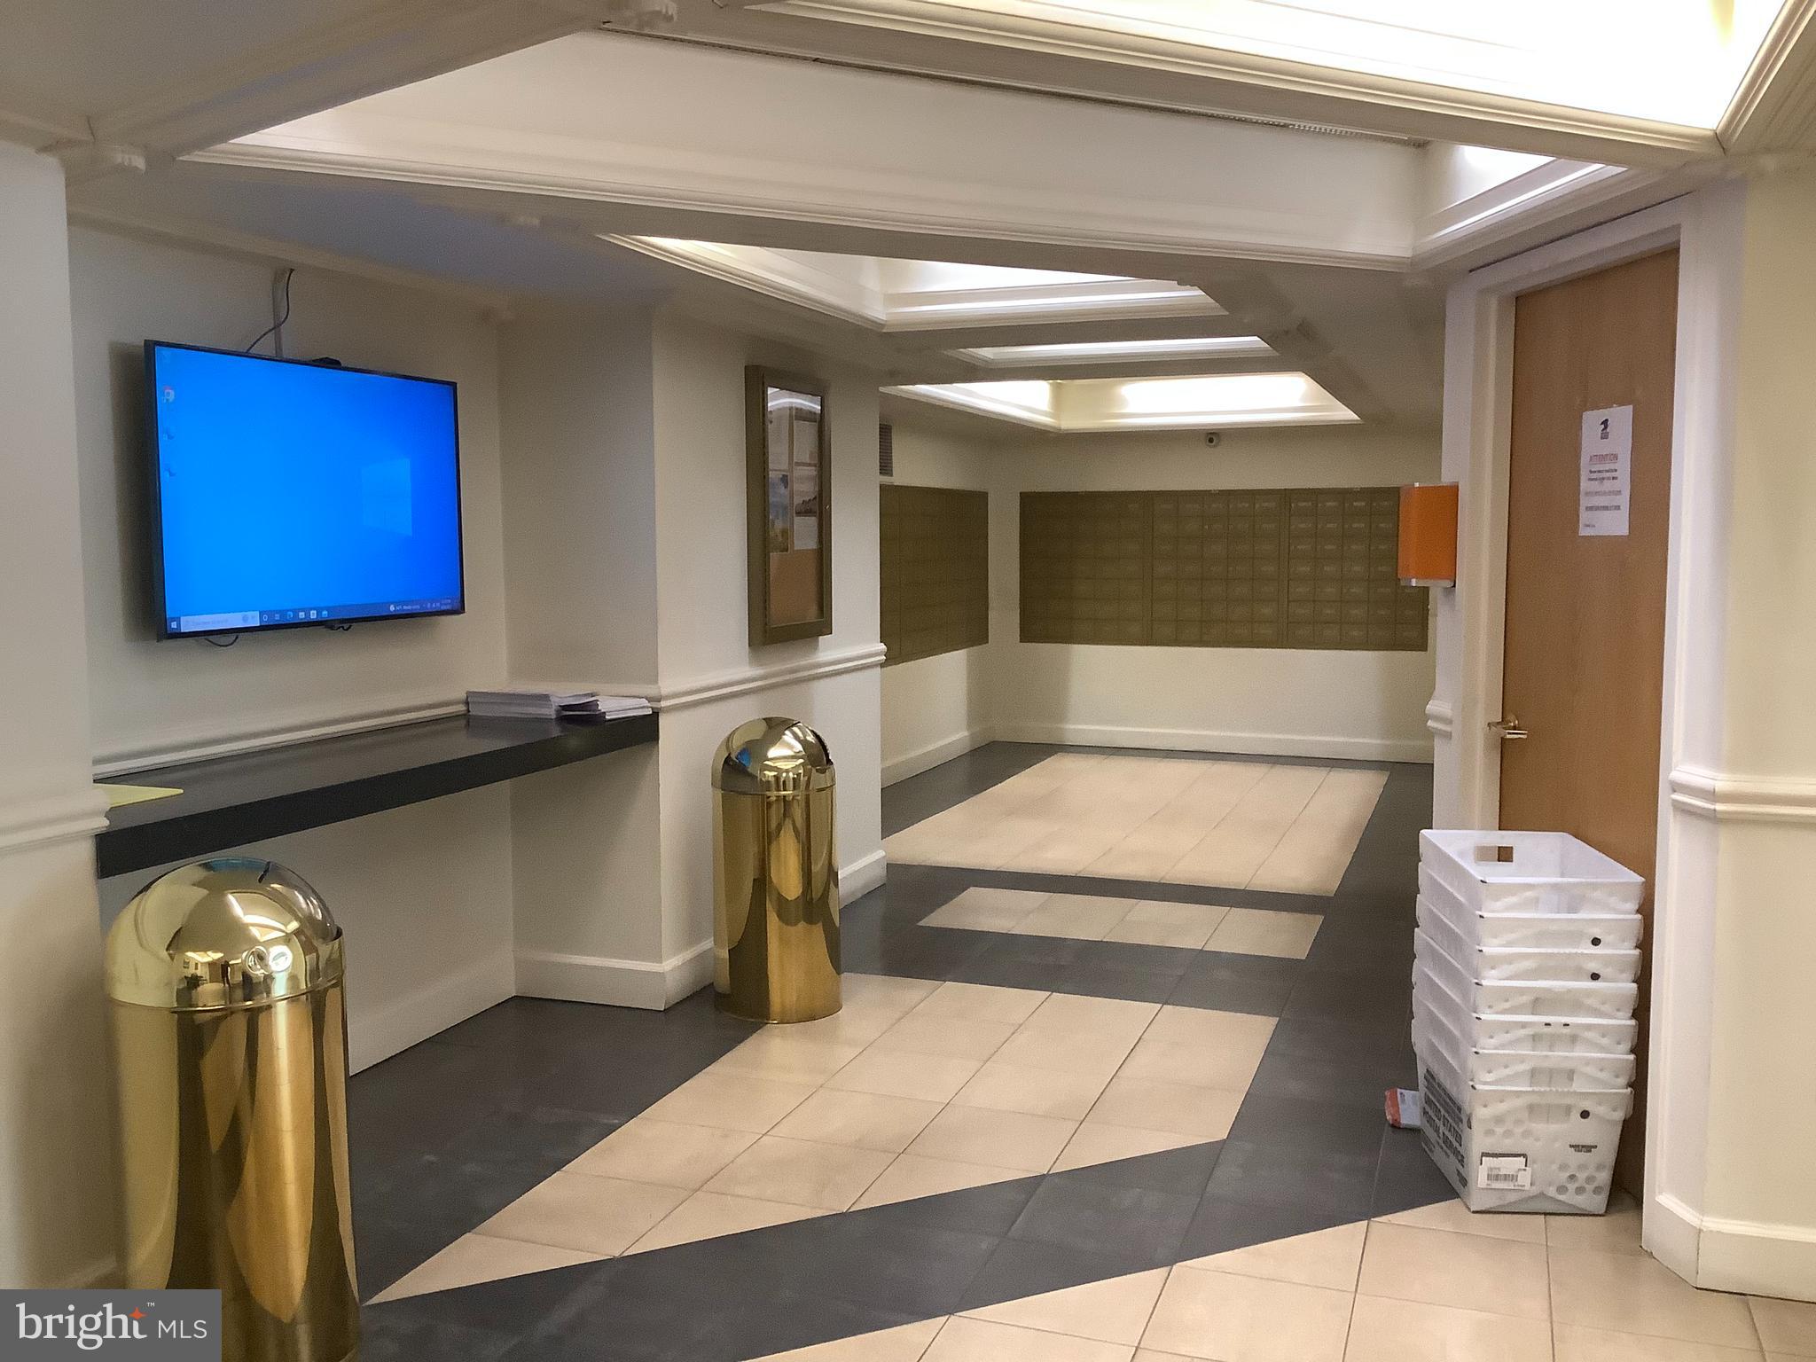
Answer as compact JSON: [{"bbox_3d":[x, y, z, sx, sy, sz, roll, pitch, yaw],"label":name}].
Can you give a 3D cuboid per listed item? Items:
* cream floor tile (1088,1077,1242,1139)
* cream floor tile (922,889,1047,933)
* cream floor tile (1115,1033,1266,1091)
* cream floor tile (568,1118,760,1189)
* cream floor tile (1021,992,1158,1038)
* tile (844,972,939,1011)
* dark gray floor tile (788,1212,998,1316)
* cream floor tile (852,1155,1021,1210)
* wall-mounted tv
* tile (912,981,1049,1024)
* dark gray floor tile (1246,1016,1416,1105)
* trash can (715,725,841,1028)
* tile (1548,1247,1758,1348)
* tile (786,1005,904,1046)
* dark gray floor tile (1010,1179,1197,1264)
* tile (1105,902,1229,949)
[{"bbox_3d":[0.647,1.066,4.054,0.340,0.010,0.342,2,6,20],"label":"cream floor tile"},{"bbox_3d":[0.309,0.866,6.180,0.340,0.010,0.683,2,6,20],"label":"cream floor tile"},{"bbox_3d":[0.763,1.036,4.378,0.340,0.010,0.342,2,6,20],"label":"cream floor tile"},{"bbox_3d":[-0.562,1.099,3.779,0.343,0.010,0.342,2,6,20],"label":"cream floor tile"},{"bbox_3d":[0.554,0.995,4.817,0.340,0.010,0.342,2,6,20],"label":"cream floor tile"},{"bbox_3d":[-0.097,0.995,5.154,0.350,0.010,0.350,2,6,20],"label":"tile"},{"bbox_3d":[-0.026,1.146,3.199,0.340,0.010,0.342,2,6,20],"label":"dark gray floor tile"},{"bbox_3d":[0.089,1.136,3.597,0.350,0.010,0.350,2,6,20],"label":"cream floor tile"},{"bbox_3d":[-1.462,-0.462,4.063,0.055,0.645,1.120,2,5,19],"label":"wall-mounted tv"},{"bbox_3d":[0.229,0.983,4.932,0.340,0.010,0.342,2,6,20],"label":"tile"},{"bbox_3d":[1.184,1.061,4.536,0.369,0.010,0.707,2,6,20],"label":"dark gray floor tile"},{"bbox_3d":[-0.400,0.556,4.990,0.390,0.890,0.390,0,5,0],"label":"trash can"},{"bbox_3d":[1.395,1.165,3.067,0.343,0.010,0.342,2,6,20],"label":"tile"},{"bbox_3d":[-0.216,1.025,4.824,0.350,0.010,0.350,2,6,20],"label":"tile"},{"bbox_3d":[0.427,1.155,3.496,0.355,0.010,0.354,2,6,20],"label":"dark gray floor tile"},{"bbox_3d":[0.959,0.895,5.944,0.343,0.010,0.651,2,6,20],"label":"tile"}]

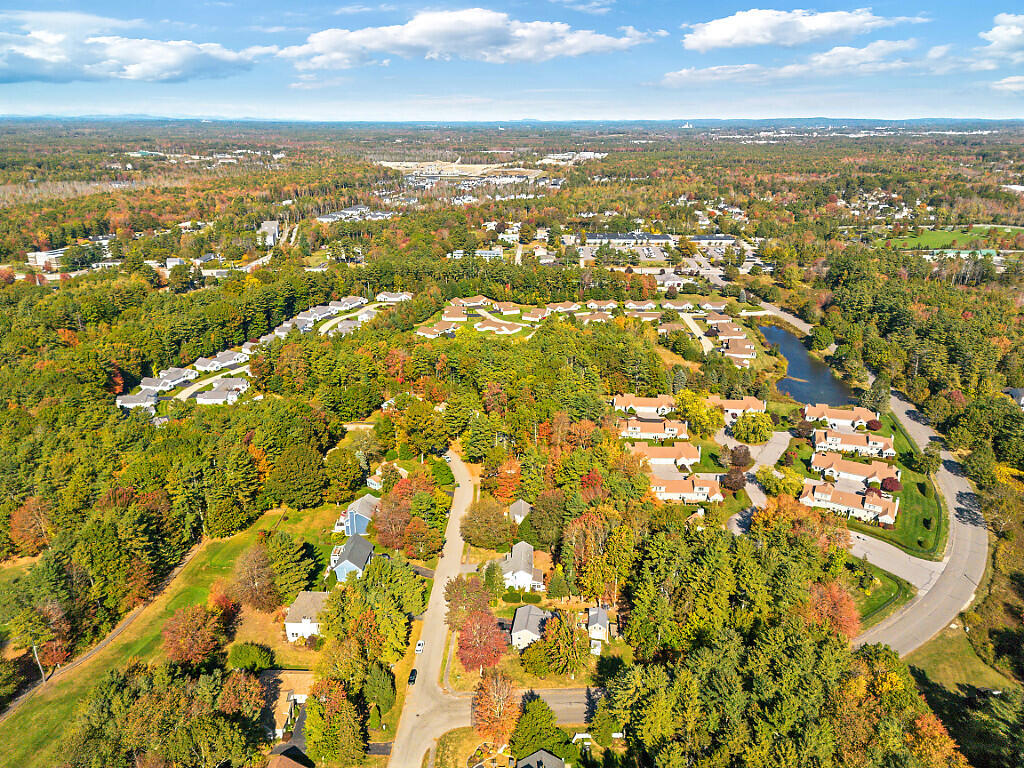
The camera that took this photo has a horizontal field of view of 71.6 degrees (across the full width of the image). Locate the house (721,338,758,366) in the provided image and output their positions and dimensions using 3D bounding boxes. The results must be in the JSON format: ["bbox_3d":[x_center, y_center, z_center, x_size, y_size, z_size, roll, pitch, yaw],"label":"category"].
[{"bbox_3d":[134.500,-21.400,420.120,18.000,5.800,22.500,4,21,11],"label":"house"}]

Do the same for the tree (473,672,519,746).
[{"bbox_3d":[-3.400,72.400,157.880,10.500,17.500,10.500,0,21,0],"label":"tree"}]

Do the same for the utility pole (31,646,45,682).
[{"bbox_3d":[-112.200,66.414,168.618,0.400,11.300,0.400,0,21,0],"label":"utility pole"}]

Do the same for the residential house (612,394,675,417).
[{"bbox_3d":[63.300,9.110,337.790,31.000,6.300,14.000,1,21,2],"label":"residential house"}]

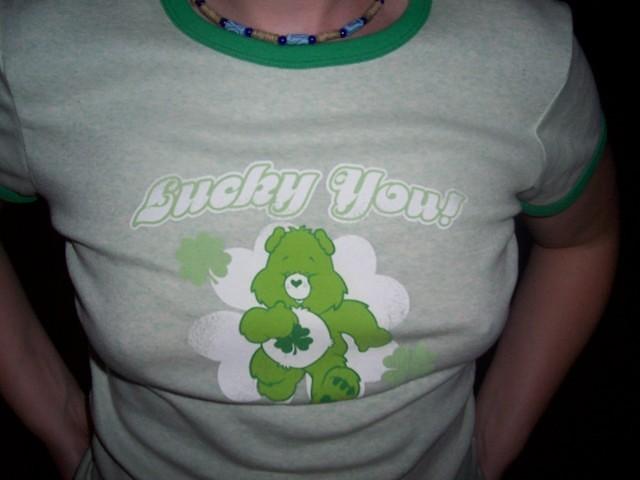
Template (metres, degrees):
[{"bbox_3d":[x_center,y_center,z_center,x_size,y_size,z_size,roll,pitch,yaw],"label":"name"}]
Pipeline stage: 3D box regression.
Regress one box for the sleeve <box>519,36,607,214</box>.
[{"bbox_3d":[0.203,-0.099,0.595,0.098,0.165,0.130,0,7,0],"label":"sleeve"}]

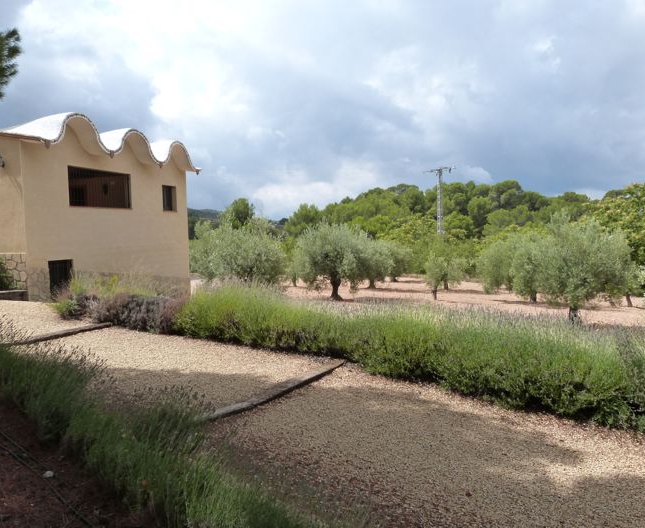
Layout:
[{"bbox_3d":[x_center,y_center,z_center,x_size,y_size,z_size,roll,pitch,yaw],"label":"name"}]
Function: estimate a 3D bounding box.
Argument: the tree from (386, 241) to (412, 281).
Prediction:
[{"bbox_3d":[4.980,-0.208,35.200,2.560,2.840,2.480,-1,3,0],"label":"tree"}]

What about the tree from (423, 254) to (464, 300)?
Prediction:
[{"bbox_3d":[6.039,0.599,25.400,1.950,2.350,1.890,-1,3,0],"label":"tree"}]

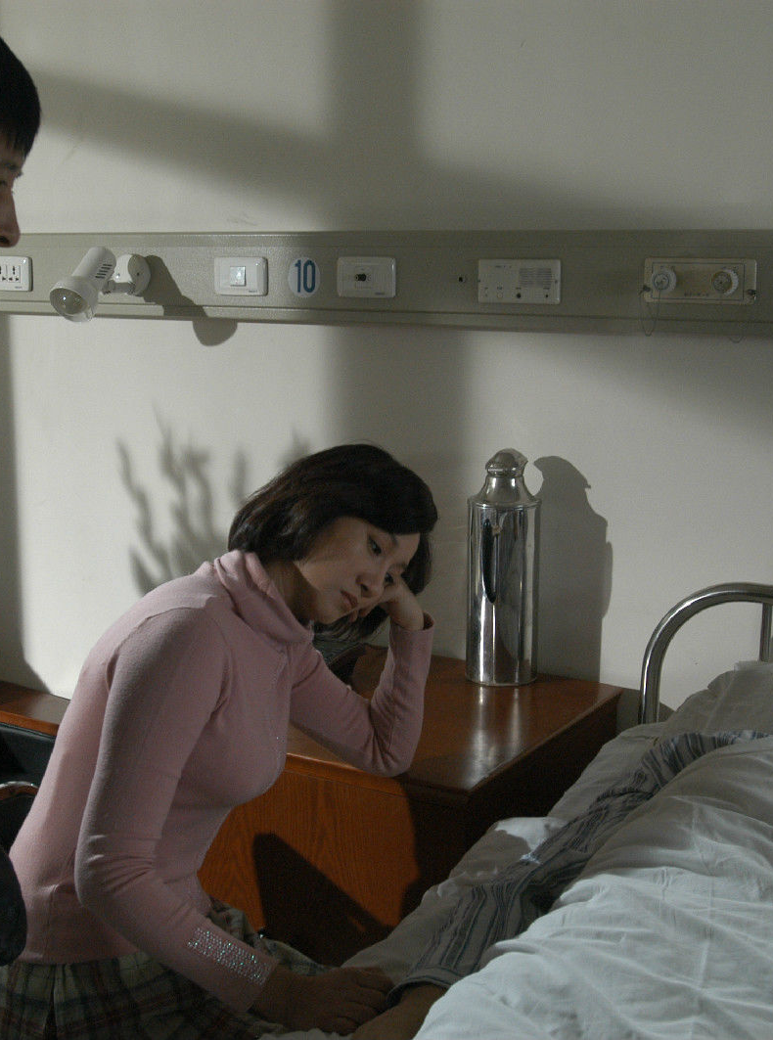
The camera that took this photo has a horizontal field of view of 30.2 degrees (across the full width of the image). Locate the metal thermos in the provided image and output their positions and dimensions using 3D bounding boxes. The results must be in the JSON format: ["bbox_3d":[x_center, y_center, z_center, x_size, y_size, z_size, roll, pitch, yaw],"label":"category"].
[{"bbox_3d":[0.200,0.080,2.426,0.123,0.392,0.123,0,11,0],"label":"metal thermos"}]

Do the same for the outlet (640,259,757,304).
[{"bbox_3d":[0.475,-0.361,2.171,0.175,0.068,0.035,7,12,31],"label":"outlet"}]

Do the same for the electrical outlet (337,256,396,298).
[{"bbox_3d":[-0.034,-0.422,2.493,0.118,0.071,0.012,7,12,31],"label":"electrical outlet"}]

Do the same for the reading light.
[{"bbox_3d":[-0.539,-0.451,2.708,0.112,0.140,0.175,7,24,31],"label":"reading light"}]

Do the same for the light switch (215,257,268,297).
[{"bbox_3d":[-0.268,-0.448,2.635,0.118,0.071,0.012,7,12,31],"label":"light switch"}]

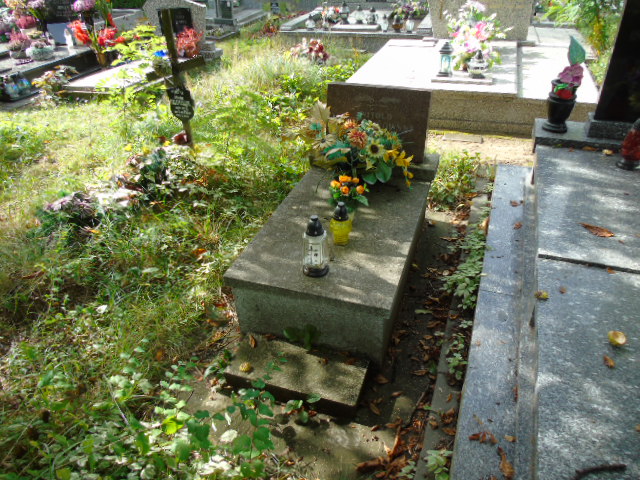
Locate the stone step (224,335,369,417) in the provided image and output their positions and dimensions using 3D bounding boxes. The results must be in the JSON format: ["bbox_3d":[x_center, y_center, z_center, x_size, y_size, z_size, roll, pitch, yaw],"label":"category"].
[{"bbox_3d":[-0.089,0.572,1.988,0.568,0.075,0.241,9,35,16],"label":"stone step"}]

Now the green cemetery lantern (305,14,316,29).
[{"bbox_3d":[-0.132,-2.907,6.166,0.130,0.183,0.130,10,37,18],"label":"green cemetery lantern"}]

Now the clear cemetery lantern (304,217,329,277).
[{"bbox_3d":[-0.020,0.019,1.918,0.110,0.259,0.110,-1,34,1],"label":"clear cemetery lantern"}]

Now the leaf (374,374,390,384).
[{"bbox_3d":[0.268,0.592,1.968,0.058,0.015,0.036,7,35,13],"label":"leaf"}]

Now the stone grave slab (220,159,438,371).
[{"bbox_3d":[0.112,0.052,2.227,0.675,0.325,1.003,10,37,18],"label":"stone grave slab"}]

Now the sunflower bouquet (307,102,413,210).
[{"bbox_3d":[0.181,-0.419,2.262,0.500,0.380,0.370,10,37,18],"label":"sunflower bouquet"}]

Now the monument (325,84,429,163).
[{"bbox_3d":[0.314,-0.644,2.544,0.551,0.398,0.055,10,38,17],"label":"monument"}]

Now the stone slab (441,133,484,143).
[{"bbox_3d":[1.136,-0.810,3.671,0.285,0.032,0.120,11,39,18],"label":"stone slab"}]

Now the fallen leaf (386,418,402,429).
[{"bbox_3d":[0.287,0.714,1.806,0.058,0.012,0.026,1,34,3],"label":"fallen leaf"}]

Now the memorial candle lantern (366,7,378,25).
[{"bbox_3d":[0.831,-3.550,7.307,0.173,0.242,0.173,9,35,16],"label":"memorial candle lantern"}]

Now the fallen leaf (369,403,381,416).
[{"bbox_3d":[0.212,0.659,1.796,0.026,0.012,0.065,-24,40,-27],"label":"fallen leaf"}]

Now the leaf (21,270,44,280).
[{"bbox_3d":[-1.503,0.186,2.417,0.105,0.020,0.036,-20,39,-22],"label":"leaf"}]

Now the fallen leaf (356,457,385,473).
[{"bbox_3d":[0.176,0.781,1.607,0.105,0.020,0.036,-14,37,-14],"label":"fallen leaf"}]

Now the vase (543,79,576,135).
[{"bbox_3d":[1.402,-0.767,2.680,0.158,0.270,0.158,10,37,18],"label":"vase"}]

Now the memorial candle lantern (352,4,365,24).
[{"bbox_3d":[0.629,-3.572,7.324,0.154,0.270,0.154,9,35,16],"label":"memorial candle lantern"}]

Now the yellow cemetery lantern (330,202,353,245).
[{"bbox_3d":[0.089,-0.071,1.963,0.093,0.191,0.093,-2,35,1],"label":"yellow cemetery lantern"}]

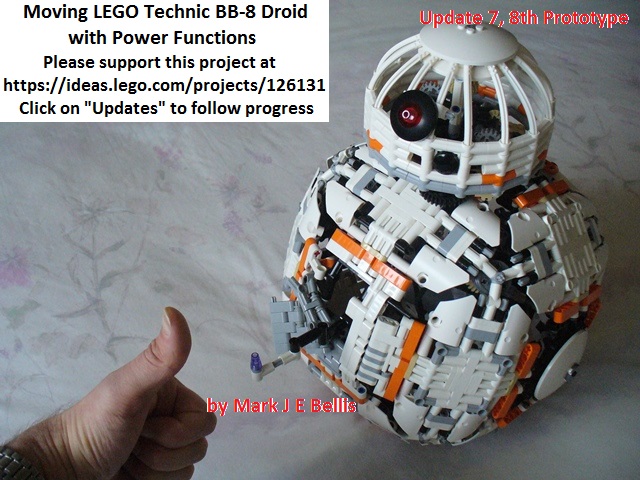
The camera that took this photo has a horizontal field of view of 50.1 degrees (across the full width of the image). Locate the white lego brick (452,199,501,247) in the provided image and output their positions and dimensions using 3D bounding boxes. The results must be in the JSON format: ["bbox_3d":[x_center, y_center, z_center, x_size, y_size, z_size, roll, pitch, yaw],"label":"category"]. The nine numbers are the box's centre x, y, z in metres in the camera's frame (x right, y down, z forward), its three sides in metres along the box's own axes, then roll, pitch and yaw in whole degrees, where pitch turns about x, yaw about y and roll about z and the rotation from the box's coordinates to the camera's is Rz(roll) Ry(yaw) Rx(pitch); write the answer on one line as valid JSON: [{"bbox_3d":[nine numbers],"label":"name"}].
[{"bbox_3d":[0.111,-0.010,0.465,0.024,0.012,0.039,-37,56,-25],"label":"white lego brick"}]

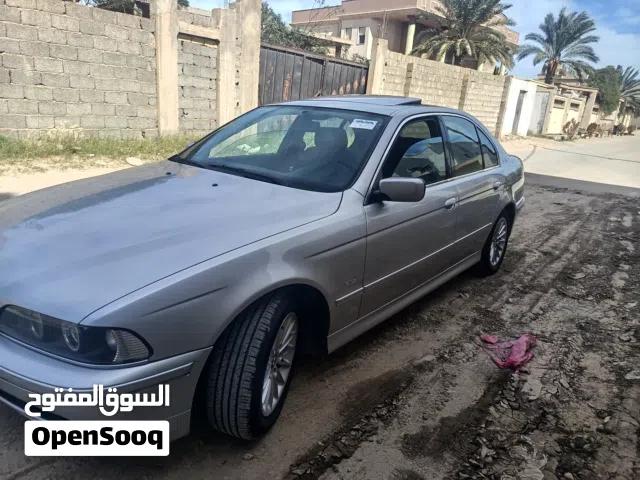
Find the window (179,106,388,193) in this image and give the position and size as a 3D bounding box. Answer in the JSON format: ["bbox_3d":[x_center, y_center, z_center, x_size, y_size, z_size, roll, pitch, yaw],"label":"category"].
[{"bbox_3d":[-0.278,-0.615,2.700,1.430,0.150,0.840,16,48,36],"label":"window"}]

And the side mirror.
[{"bbox_3d":[0.399,-0.244,2.155,0.220,0.130,0.120,16,20,36],"label":"side mirror"}]

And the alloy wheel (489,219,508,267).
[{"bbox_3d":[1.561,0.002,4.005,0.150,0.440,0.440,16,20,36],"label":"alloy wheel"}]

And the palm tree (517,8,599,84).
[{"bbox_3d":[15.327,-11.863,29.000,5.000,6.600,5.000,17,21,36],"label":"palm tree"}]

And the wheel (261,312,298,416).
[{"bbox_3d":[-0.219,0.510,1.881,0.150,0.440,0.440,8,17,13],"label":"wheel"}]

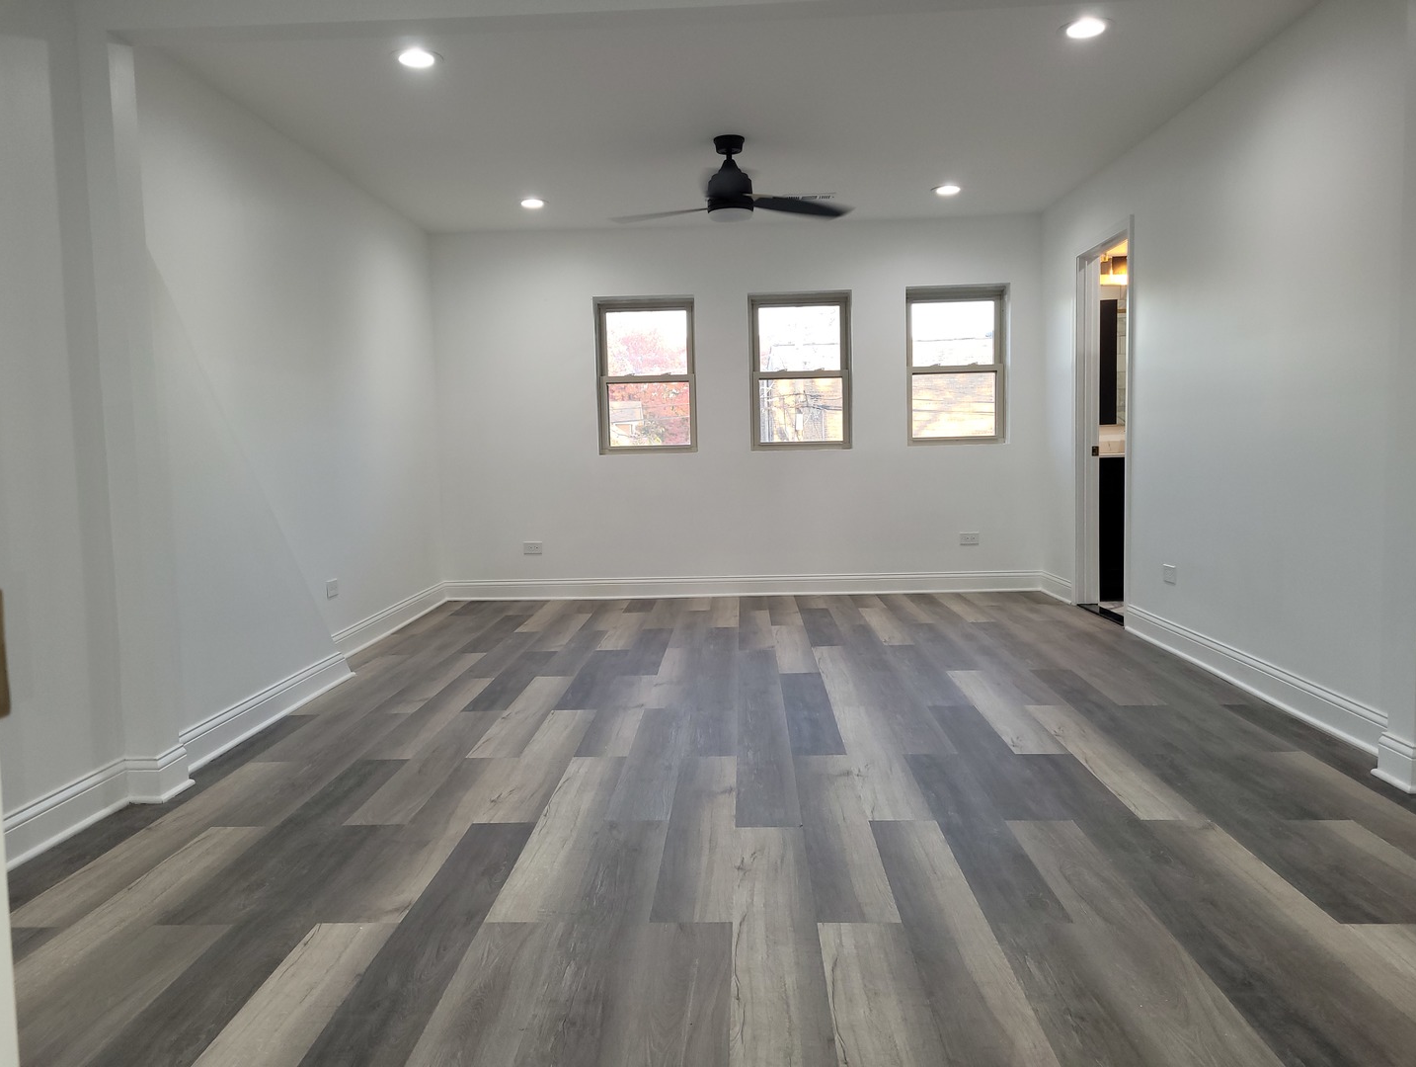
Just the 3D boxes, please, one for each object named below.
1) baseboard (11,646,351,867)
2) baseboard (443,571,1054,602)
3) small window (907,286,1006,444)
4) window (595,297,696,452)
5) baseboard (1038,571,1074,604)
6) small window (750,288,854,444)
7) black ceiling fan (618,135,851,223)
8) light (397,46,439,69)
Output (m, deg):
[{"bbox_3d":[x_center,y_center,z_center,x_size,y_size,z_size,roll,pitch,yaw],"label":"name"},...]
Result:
[{"bbox_3d":[-1.637,0.667,3.692,0.151,0.135,2.253,-1,5,2],"label":"baseboard"},{"bbox_3d":[0.208,0.343,6.973,3.893,0.139,0.030,-1,5,2],"label":"baseboard"},{"bbox_3d":[1.604,-1.078,6.883,0.639,1.001,0.111,-1,5,2],"label":"small window"},{"bbox_3d":[-0.397,-1.022,6.958,0.639,1.001,0.111,-1,5,2],"label":"window"},{"bbox_3d":[2.159,0.330,6.610,0.030,0.137,0.563,-1,5,2],"label":"baseboard"},{"bbox_3d":[0.601,-1.045,6.921,0.639,0.996,0.111,-1,5,2],"label":"small window"},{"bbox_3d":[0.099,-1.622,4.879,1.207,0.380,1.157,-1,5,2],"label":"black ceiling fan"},{"bbox_3d":[-1.039,-1.698,3.816,0.161,0.030,0.161,-1,5,2],"label":"light"}]

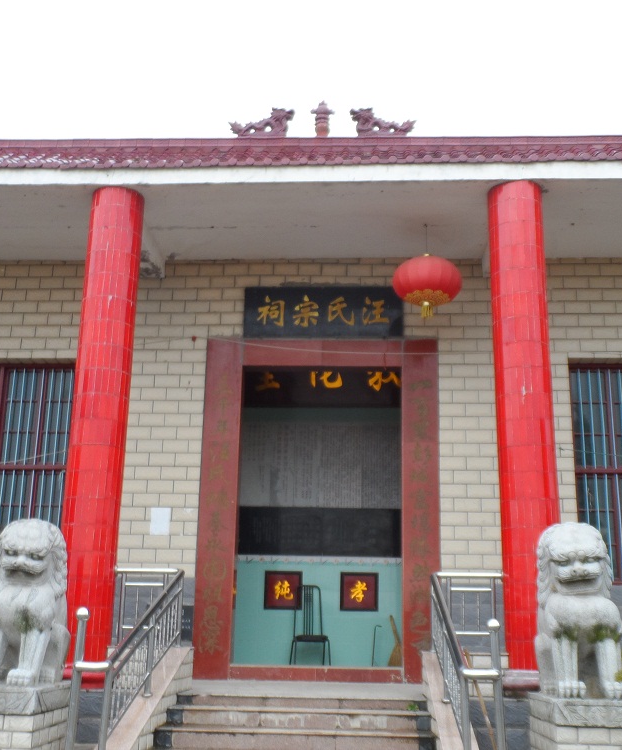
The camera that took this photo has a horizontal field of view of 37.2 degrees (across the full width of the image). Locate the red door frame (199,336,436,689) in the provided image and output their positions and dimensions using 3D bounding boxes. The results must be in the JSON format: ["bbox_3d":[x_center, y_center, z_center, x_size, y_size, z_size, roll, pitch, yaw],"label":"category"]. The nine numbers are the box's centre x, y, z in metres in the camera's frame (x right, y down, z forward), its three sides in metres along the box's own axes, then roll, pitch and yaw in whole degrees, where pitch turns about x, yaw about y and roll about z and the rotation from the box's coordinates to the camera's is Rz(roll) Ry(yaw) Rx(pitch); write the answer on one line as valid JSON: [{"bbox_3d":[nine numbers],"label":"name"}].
[{"bbox_3d":[0.100,1.342,9.537,2.470,3.515,0.220,0,-14,3],"label":"red door frame"}]

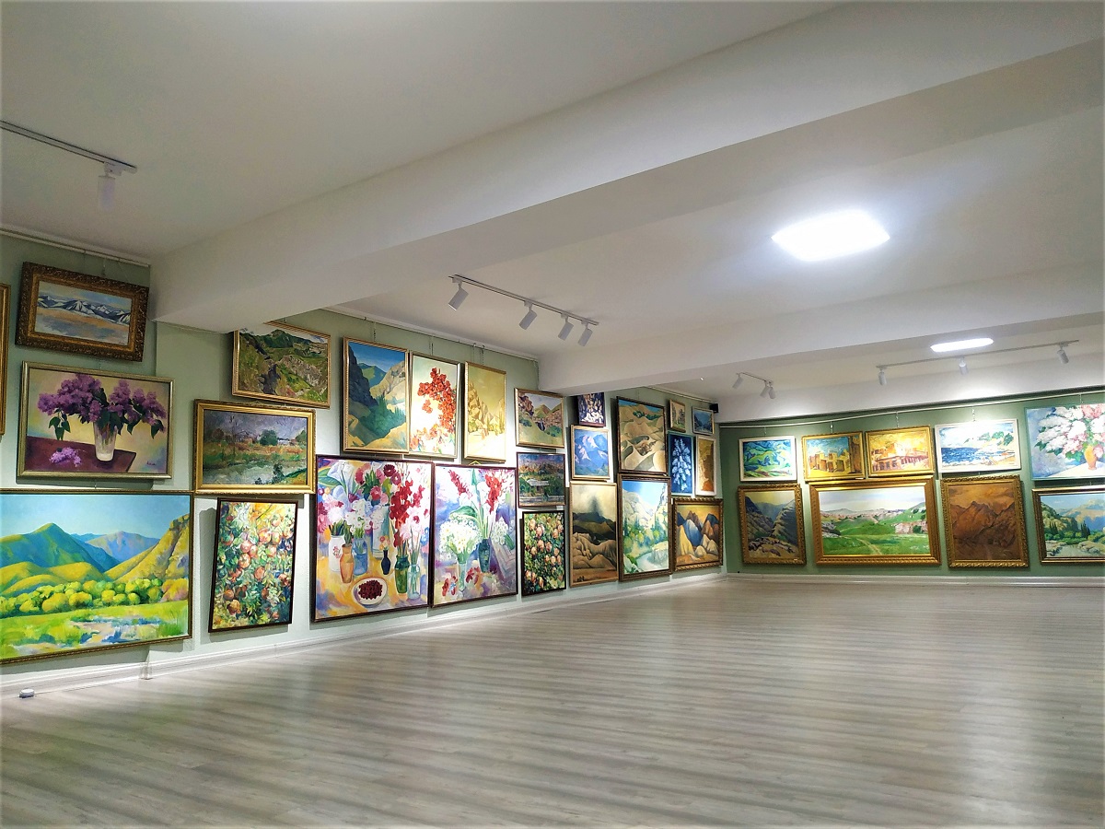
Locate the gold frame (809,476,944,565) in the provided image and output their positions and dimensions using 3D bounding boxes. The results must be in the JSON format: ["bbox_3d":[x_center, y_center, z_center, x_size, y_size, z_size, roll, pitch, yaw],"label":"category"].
[{"bbox_3d":[4.454,1.501,10.653,1.623,1.160,0.065,-8,-9,37],"label":"gold frame"}]

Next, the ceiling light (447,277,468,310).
[{"bbox_3d":[-0.729,-0.932,5.918,0.150,0.240,0.080,-4,-8,16],"label":"ceiling light"}]

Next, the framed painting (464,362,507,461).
[{"bbox_3d":[-0.687,-0.013,7.934,0.040,0.971,0.580,-6,-9,37],"label":"framed painting"}]

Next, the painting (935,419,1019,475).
[{"bbox_3d":[5.880,0.447,10.605,1.000,0.674,0.050,-6,-7,32],"label":"painting"}]

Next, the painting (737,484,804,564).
[{"bbox_3d":[3.434,1.711,11.975,0.963,1.217,0.070,-7,-7,32],"label":"painting"}]

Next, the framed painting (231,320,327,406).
[{"bbox_3d":[-2.326,-0.436,6.611,0.050,0.670,0.924,-8,-11,37],"label":"framed painting"}]

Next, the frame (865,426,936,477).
[{"bbox_3d":[4.769,0.519,10.540,0.833,0.638,0.050,-8,-9,37],"label":"frame"}]

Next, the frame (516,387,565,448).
[{"bbox_3d":[-0.159,0.070,9.343,0.050,0.666,0.942,-7,-9,37],"label":"frame"}]

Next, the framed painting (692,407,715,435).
[{"bbox_3d":[2.346,0.108,11.879,0.040,0.388,0.624,-6,-9,37],"label":"framed painting"}]

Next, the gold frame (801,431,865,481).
[{"bbox_3d":[4.262,0.645,11.611,0.869,0.703,0.050,-7,-8,32],"label":"gold frame"}]

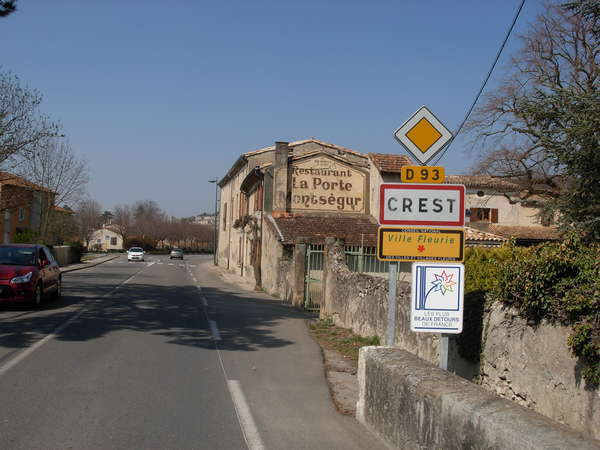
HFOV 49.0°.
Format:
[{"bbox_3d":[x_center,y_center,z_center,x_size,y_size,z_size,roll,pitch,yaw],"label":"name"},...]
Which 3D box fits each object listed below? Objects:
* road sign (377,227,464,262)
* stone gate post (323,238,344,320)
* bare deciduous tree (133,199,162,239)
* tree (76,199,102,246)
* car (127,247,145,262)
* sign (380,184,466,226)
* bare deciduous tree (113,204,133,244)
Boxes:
[{"bbox_3d":[1.413,0.231,7.650,1.000,0.400,0.040,2,-2,7],"label":"road sign"},{"bbox_3d":[0.777,1.247,15.500,0.470,1.900,0.470,2,-2,-11],"label":"stone gate post"},{"bbox_3d":[-30.097,-0.888,130.000,6.000,8.800,6.000,2,-2,-12],"label":"bare deciduous tree"},{"bbox_3d":[-35.792,-0.170,112.000,4.600,8.400,4.600,2,-2,-12],"label":"tree"},{"bbox_3d":[-16.382,2.956,66.000,1.720,1.480,4.000,2,-2,-12],"label":"car"},{"bbox_3d":[1.425,-0.224,7.650,1.000,0.480,0.040,2,-2,7],"label":"sign"},{"bbox_3d":[-30.181,0.000,112.000,3.600,7.200,3.600,2,-2,-12],"label":"bare deciduous tree"}]

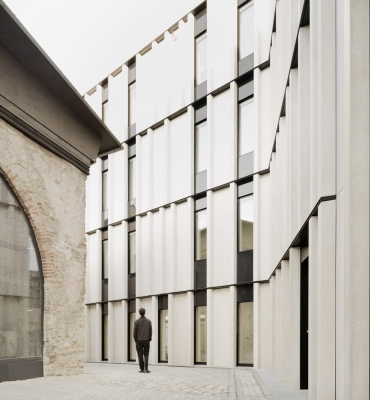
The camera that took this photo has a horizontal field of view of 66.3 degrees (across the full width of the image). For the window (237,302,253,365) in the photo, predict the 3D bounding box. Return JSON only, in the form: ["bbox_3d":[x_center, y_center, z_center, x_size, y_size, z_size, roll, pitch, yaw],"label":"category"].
[{"bbox_3d":[1.977,4.323,9.124,0.605,2.065,0.120,0,0,33],"label":"window"}]

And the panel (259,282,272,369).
[{"bbox_3d":[2.551,4.001,9.013,0.401,2.775,0.150,0,0,33],"label":"panel"}]

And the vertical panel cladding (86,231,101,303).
[{"bbox_3d":[-4.099,3.066,12.951,1.140,3.350,0.200,0,0,33],"label":"vertical panel cladding"}]

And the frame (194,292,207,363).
[{"bbox_3d":[0.581,4.737,10.526,0.579,2.767,0.120,0,0,33],"label":"frame"}]

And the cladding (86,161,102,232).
[{"bbox_3d":[-4.099,-0.208,12.951,1.140,3.330,0.200,0,0,33],"label":"cladding"}]

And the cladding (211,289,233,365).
[{"bbox_3d":[1.301,4.401,9.836,0.860,2.815,0.180,0,0,33],"label":"cladding"}]

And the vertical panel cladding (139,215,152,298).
[{"bbox_3d":[-1.645,2.233,11.504,0.750,3.300,0.180,0,0,34],"label":"vertical panel cladding"}]

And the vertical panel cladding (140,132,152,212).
[{"bbox_3d":[-1.600,-1.134,11.474,0.660,3.300,0.180,0,0,34],"label":"vertical panel cladding"}]

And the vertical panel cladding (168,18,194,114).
[{"bbox_3d":[-0.167,-4.979,10.487,1.150,3.250,0.200,0,0,34],"label":"vertical panel cladding"}]

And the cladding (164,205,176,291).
[{"bbox_3d":[-0.589,1.882,10.770,0.570,3.300,0.180,0,0,34],"label":"cladding"}]

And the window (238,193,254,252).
[{"bbox_3d":[1.965,0.763,9.200,0.570,1.800,0.120,0,0,34],"label":"window"}]

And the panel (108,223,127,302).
[{"bbox_3d":[-2.766,2.602,12.073,1.130,3.357,0.200,0,0,33],"label":"panel"}]

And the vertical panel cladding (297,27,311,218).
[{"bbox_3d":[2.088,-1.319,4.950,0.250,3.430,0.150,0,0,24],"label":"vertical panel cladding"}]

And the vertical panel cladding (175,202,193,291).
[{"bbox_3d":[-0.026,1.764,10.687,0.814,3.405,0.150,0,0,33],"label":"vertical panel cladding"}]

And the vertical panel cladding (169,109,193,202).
[{"bbox_3d":[-0.129,-1.625,10.462,1.080,3.300,0.200,0,0,34],"label":"vertical panel cladding"}]

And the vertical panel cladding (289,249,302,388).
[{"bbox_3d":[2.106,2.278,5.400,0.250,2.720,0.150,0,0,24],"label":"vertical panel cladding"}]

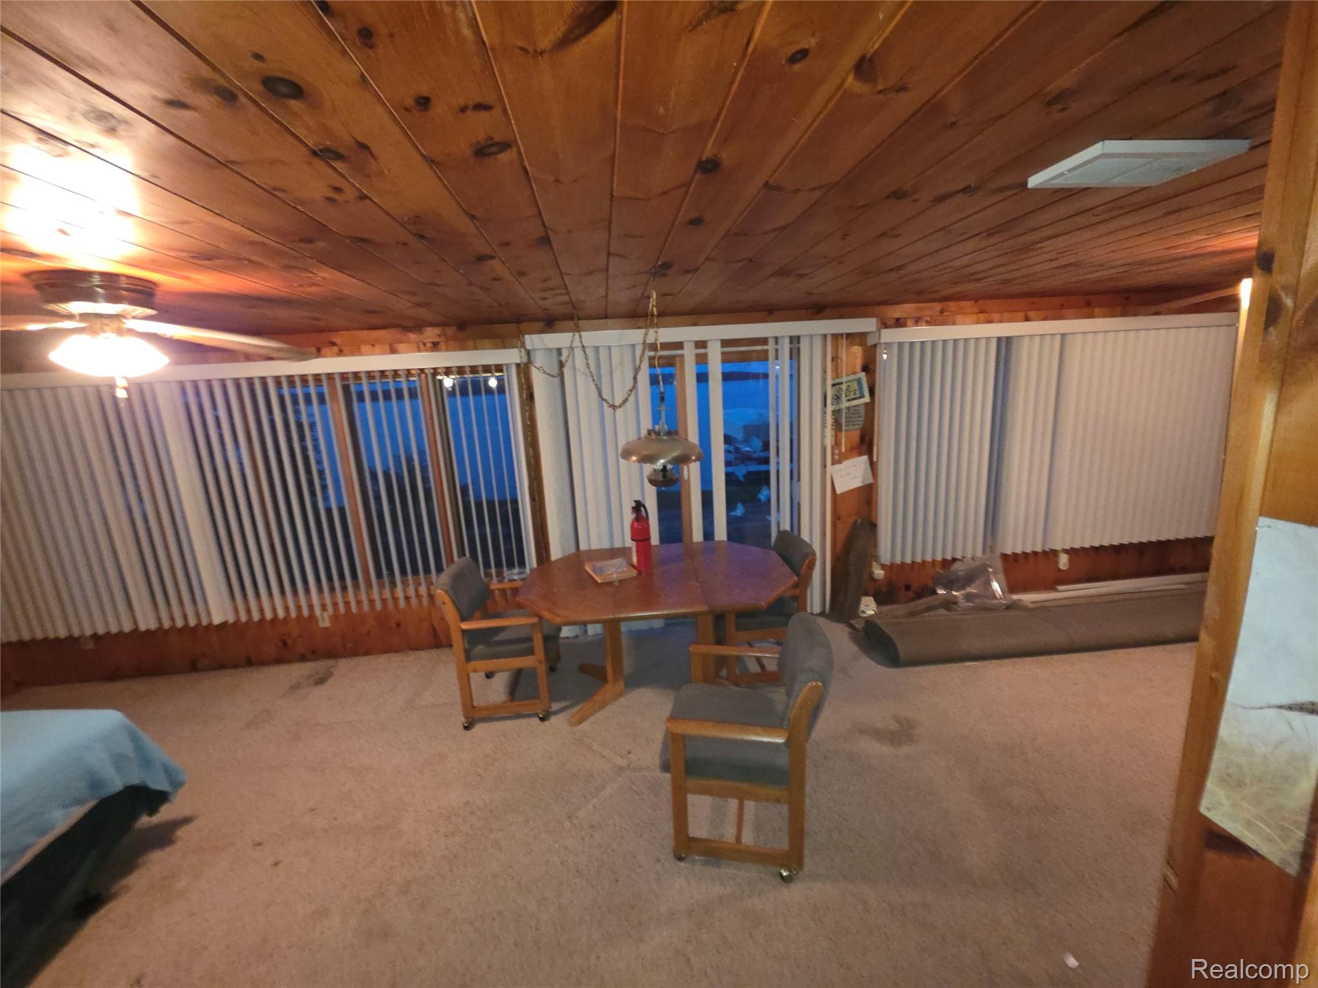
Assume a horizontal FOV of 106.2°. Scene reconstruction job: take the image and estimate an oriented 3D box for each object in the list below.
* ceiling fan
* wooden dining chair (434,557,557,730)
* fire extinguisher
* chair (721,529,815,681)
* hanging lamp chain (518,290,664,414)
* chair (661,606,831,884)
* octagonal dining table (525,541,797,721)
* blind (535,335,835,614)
[{"bbox_3d":[-2.103,-0.593,1.885,1.320,0.430,1.320,-4,11,-5],"label":"ceiling fan"},{"bbox_3d":[-0.903,0.818,2.911,0.630,0.834,0.540,-4,11,-3],"label":"wooden dining chair"},{"bbox_3d":[-0.109,0.244,2.846,0.130,0.415,0.115,-7,12,-19],"label":"fire extinguisher"},{"bbox_3d":[0.631,0.689,3.110,0.630,0.834,0.540,-4,11,-4],"label":"chair"},{"bbox_3d":[-0.464,-0.751,2.862,0.200,0.593,1.373,-13,14,-40],"label":"hanging lamp chain"},{"bbox_3d":[0.350,0.927,1.969,0.630,0.834,0.540,-1,11,13],"label":"chair"},{"bbox_3d":[0.009,0.812,2.924,1.510,0.737,1.067,-4,11,-1],"label":"octagonal dining table"},{"bbox_3d":[0.227,-0.013,3.551,2.091,2.073,0.100,-4,11,-5],"label":"blind"}]

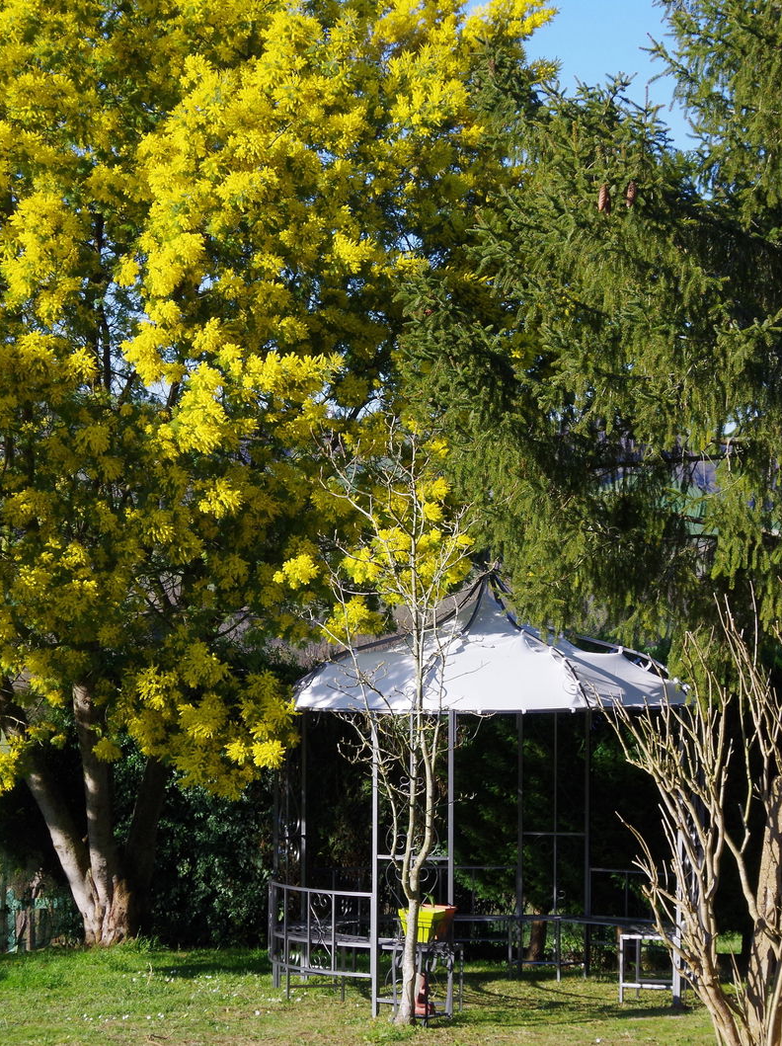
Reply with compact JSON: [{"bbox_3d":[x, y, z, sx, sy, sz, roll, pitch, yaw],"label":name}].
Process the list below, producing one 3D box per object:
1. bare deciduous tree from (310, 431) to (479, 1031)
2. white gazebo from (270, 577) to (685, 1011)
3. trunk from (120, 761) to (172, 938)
[{"bbox_3d":[-0.004,1.259,20.800,1.060,3.800,1.000,0,-3,0],"label":"bare deciduous tree"},{"bbox_3d":[0.602,1.794,22.400,2.850,2.850,2.850,0,-3,0],"label":"white gazebo"},{"bbox_3d":[-1.969,2.606,26.400,0.410,1.450,0.360,0,-3,0],"label":"trunk"}]

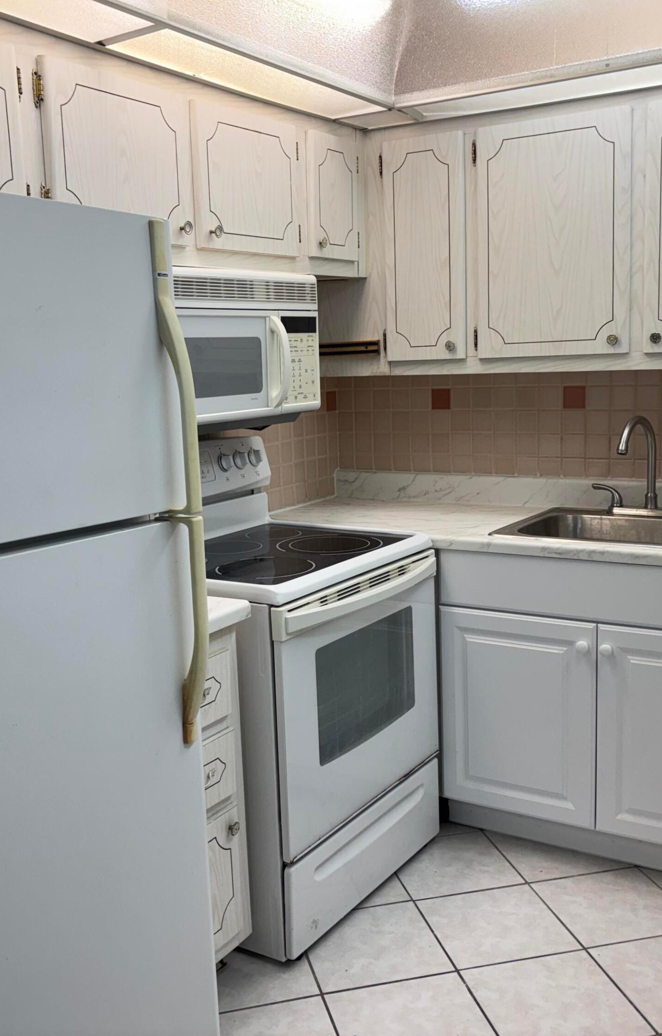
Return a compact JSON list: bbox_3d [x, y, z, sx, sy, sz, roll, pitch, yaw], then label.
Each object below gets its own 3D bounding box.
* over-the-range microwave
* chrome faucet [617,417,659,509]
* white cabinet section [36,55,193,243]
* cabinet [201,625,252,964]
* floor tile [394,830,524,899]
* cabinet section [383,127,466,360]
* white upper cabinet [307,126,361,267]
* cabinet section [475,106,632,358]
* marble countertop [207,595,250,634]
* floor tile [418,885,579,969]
[{"bbox_3d":[-0.367,-0.446,2.795,0.372,0.412,0.762,4,11,32],"label":"over-the-range microwave"},{"bbox_3d":[0.907,-0.152,3.046,0.045,0.285,0.215,6,12,42],"label":"chrome faucet"},{"bbox_3d":[-0.597,-0.816,2.409,0.310,0.354,0.427,4,10,32],"label":"white cabinet section"},{"bbox_3d":[-0.536,0.608,2.431,0.612,0.763,0.300,4,11,32],"label":"cabinet"},{"bbox_3d":[0.338,0.976,2.917,0.322,0.012,0.322,-4,9,-13],"label":"floor tile"},{"bbox_3d":[0.366,-0.829,3.261,0.269,0.652,0.310,4,10,32],"label":"cabinet section"},{"bbox_3d":[-0.134,-0.948,3.170,0.331,0.375,0.289,4,11,32],"label":"white upper cabinet"},{"bbox_3d":[0.702,-0.806,3.048,0.453,0.652,0.310,4,10,32],"label":"cabinet section"},{"bbox_3d":[-0.533,0.211,2.360,0.648,0.038,0.305,4,11,32],"label":"marble countertop"},{"bbox_3d":[0.415,1.023,2.604,0.322,0.012,0.322,-4,9,-13],"label":"floor tile"}]

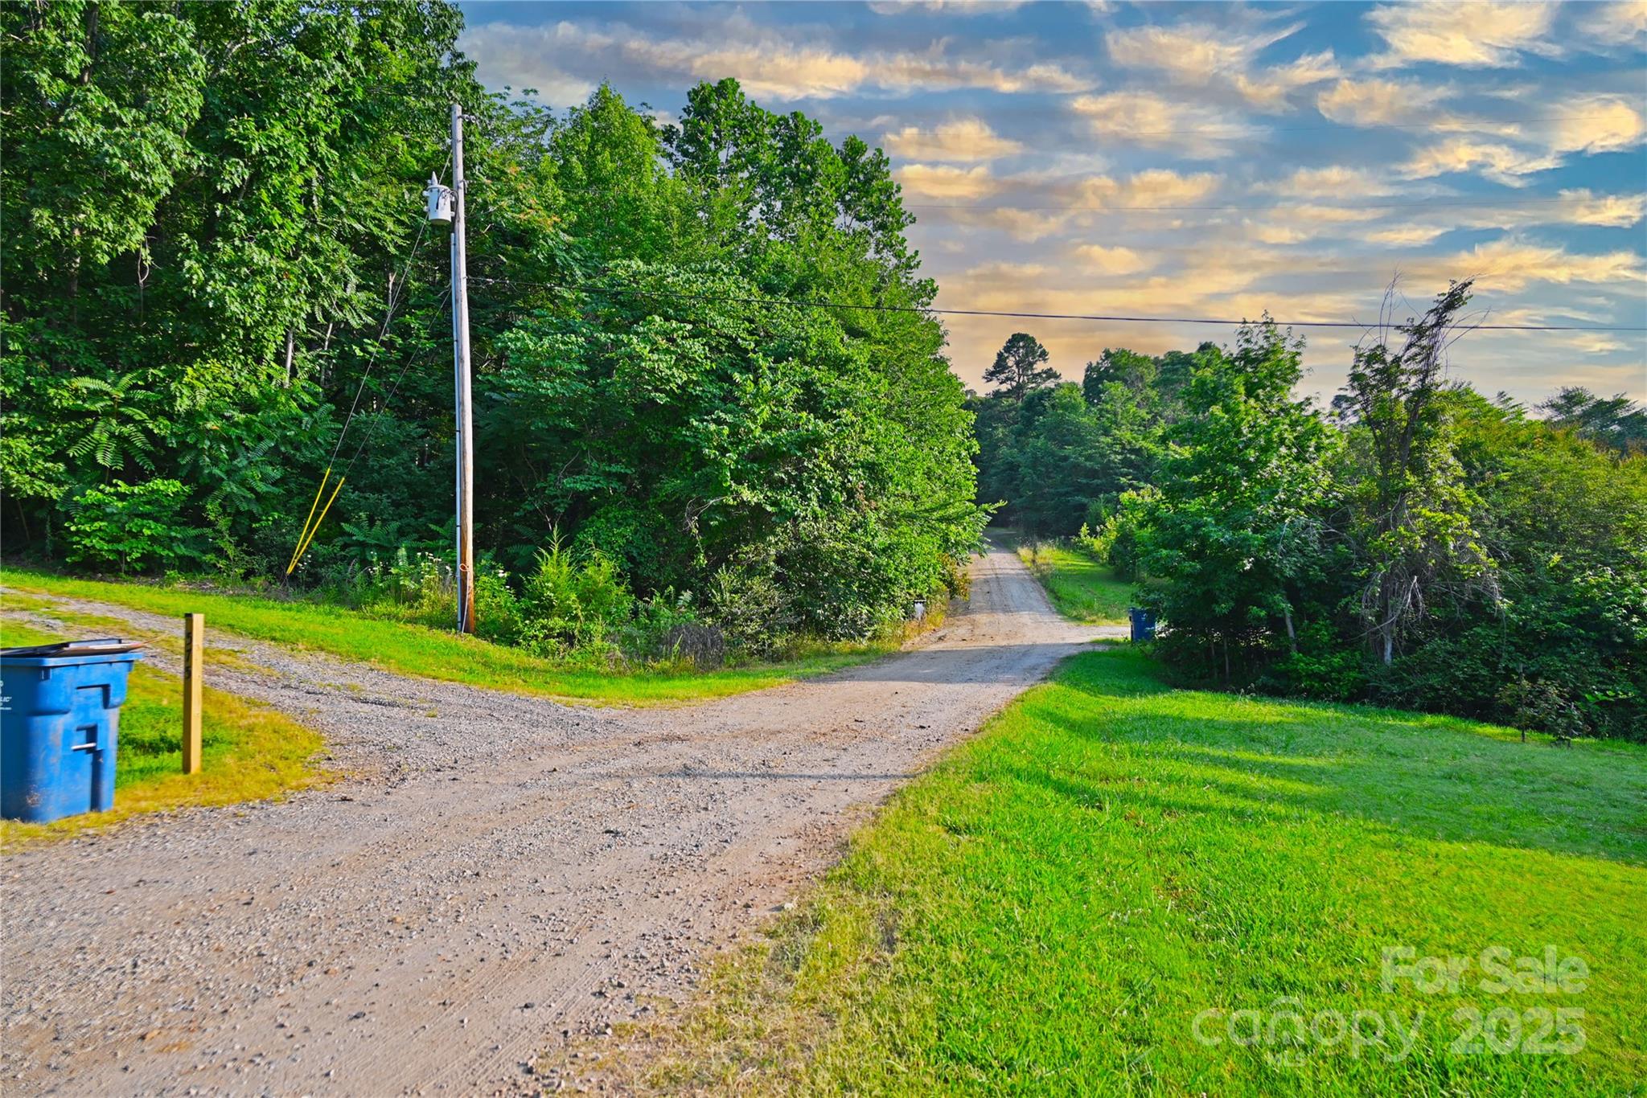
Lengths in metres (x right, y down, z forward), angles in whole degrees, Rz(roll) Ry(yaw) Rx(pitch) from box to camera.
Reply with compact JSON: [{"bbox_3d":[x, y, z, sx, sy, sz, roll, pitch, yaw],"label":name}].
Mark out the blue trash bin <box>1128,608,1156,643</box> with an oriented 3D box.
[{"bbox_3d":[9.882,2.357,34.000,0.820,1.100,0.700,0,-1,6],"label":"blue trash bin"}]

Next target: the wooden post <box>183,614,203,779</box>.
[{"bbox_3d":[-4.821,1.112,8.400,0.095,1.240,0.095,0,-1,23],"label":"wooden post"}]

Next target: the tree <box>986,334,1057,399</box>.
[{"bbox_3d":[21.870,-13.360,122.000,8.200,21.500,8.000,0,0,0],"label":"tree"}]

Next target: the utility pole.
[{"bbox_3d":[-6.952,-3.501,21.200,0.280,10.250,0.280,-1,-1,0],"label":"utility pole"}]

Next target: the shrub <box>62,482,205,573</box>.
[{"bbox_3d":[-13.505,-0.441,21.500,2.600,1.800,2.000,0,-1,-27],"label":"shrub"}]

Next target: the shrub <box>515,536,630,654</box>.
[{"bbox_3d":[-4.637,0.900,20.500,2.150,2.150,1.800,0,-1,-12],"label":"shrub"}]

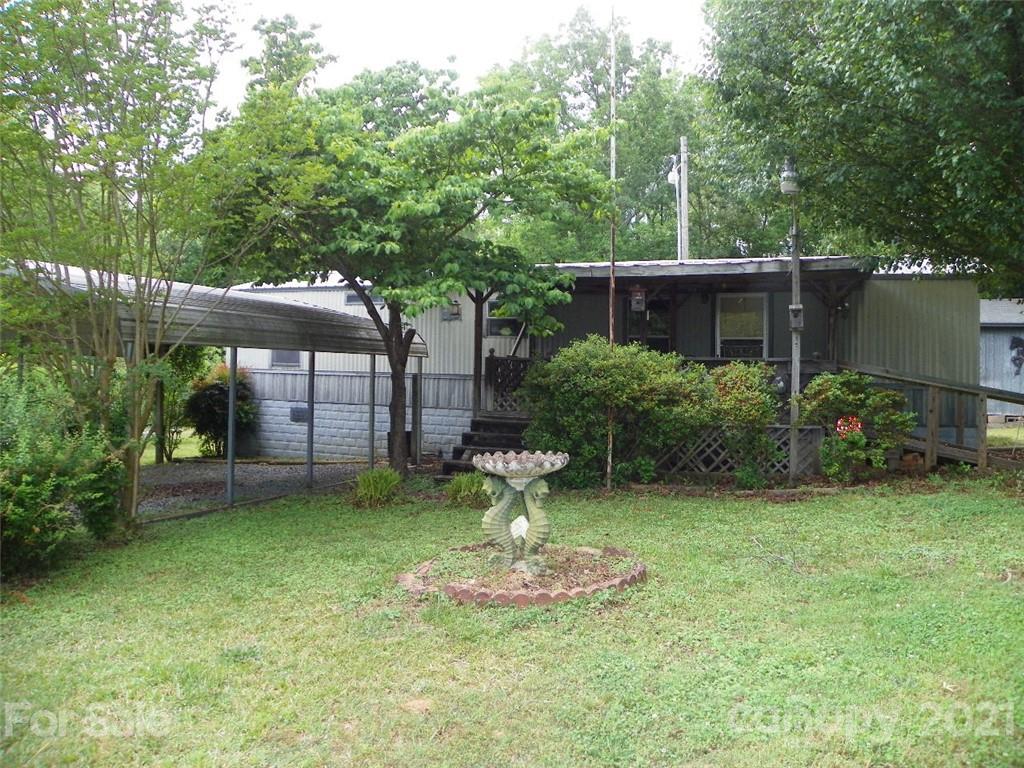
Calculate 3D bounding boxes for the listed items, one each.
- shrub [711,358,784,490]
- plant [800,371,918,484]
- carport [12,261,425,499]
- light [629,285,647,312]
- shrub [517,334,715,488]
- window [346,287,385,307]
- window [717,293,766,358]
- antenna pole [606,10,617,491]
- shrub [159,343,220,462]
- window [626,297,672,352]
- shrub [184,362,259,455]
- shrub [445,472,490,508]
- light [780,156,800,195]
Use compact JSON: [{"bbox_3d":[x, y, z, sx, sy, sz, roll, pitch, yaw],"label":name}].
[{"bbox_3d":[2.973,0.513,9.750,0.850,1.530,0.850,1,1,23],"label":"shrub"},{"bbox_3d":[4.425,0.557,9.850,1.500,1.400,1.300,1,2,24],"label":"plant"},{"bbox_3d":[-5.302,-0.145,11.652,5.900,3.000,6.400,1,1,22],"label":"carport"},{"bbox_3d":[1.762,-1.201,10.800,0.240,0.380,0.220,1,1,23],"label":"light"},{"bbox_3d":[1.399,0.348,10.100,2.300,1.870,1.700,1,1,23],"label":"shrub"},{"bbox_3d":[-2.976,-1.749,15.550,0.960,0.360,0.100,1,2,21],"label":"window"},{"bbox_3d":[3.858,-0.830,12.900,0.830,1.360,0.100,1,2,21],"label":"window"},{"bbox_3d":[1.249,-1.672,9.707,0.060,6.045,0.060,0,1,0],"label":"antenna pole"},{"bbox_3d":[-6.793,0.411,16.200,1.200,2.400,1.150,1,1,23],"label":"shrub"},{"bbox_3d":[2.288,-0.890,12.800,0.800,1.100,0.100,1,1,23],"label":"window"},{"bbox_3d":[-5.855,0.554,15.500,1.480,1.870,1.400,0,2,-21],"label":"shrub"},{"bbox_3d":[-0.515,1.221,8.900,0.550,0.420,0.520,0,2,0],"label":"shrub"},{"bbox_3d":[3.549,-2.657,9.800,0.250,0.480,0.280,1,2,21],"label":"light"}]

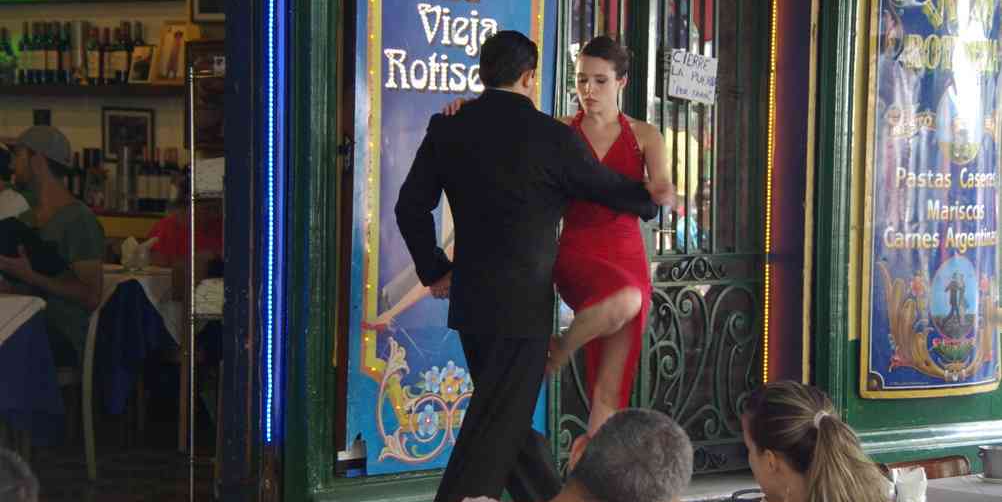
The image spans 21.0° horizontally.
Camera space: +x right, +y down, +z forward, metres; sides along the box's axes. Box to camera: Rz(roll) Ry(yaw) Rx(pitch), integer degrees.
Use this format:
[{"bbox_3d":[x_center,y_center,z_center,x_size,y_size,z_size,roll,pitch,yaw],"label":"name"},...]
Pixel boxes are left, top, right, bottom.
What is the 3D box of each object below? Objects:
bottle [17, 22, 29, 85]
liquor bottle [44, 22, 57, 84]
[{"bbox_3d":[-2.423,-1.004,13.700,0.076,0.323,0.076,1,3,0],"label":"bottle"},{"bbox_3d":[-2.272,-0.995,13.600,0.076,0.315,0.076,1,3,0],"label":"liquor bottle"}]

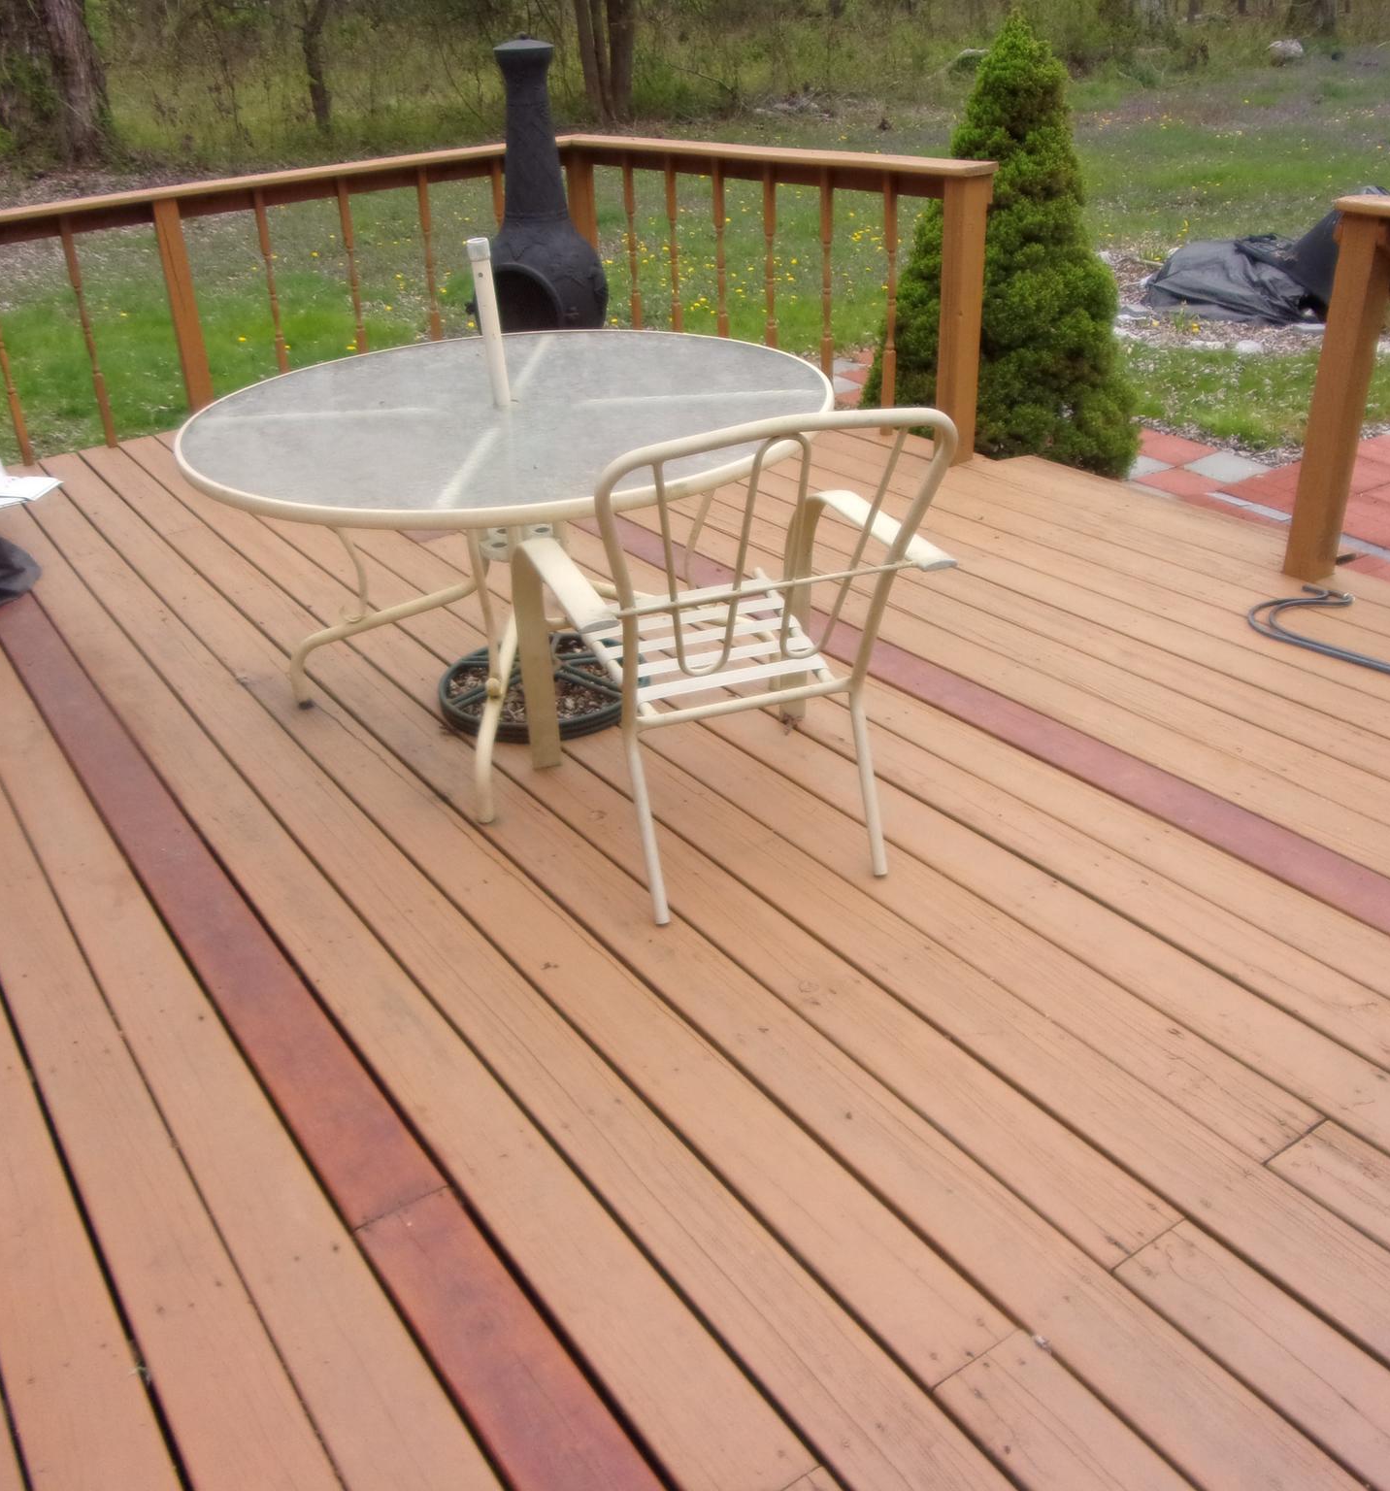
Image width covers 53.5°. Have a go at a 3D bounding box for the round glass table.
[{"bbox_3d":[-0.366,-0.403,3.002,1.320,0.700,1.320,-3,28,2],"label":"round glass table"}]

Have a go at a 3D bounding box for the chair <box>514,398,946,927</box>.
[{"bbox_3d":[0.034,-0.219,2.427,0.600,0.870,0.800,-11,29,-12],"label":"chair"}]

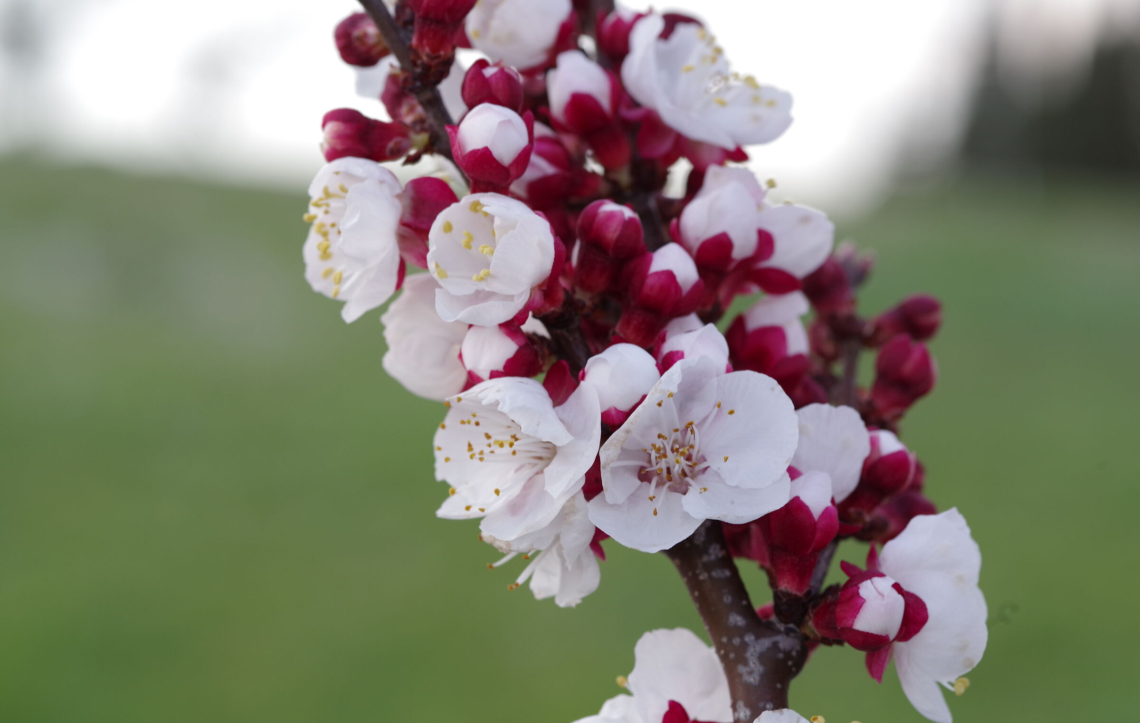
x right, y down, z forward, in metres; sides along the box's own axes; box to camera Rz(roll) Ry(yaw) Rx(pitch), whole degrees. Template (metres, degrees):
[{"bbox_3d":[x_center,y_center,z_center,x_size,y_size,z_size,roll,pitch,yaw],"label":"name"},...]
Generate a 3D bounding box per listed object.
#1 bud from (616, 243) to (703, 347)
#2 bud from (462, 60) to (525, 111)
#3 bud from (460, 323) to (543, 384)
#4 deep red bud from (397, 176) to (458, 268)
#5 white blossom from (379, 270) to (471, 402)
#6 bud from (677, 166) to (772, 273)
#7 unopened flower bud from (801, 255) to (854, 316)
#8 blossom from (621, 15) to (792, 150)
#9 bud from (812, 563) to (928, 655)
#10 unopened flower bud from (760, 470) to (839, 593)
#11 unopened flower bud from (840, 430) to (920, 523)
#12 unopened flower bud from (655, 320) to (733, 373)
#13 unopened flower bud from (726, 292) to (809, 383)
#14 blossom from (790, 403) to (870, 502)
[{"bbox_3d":[0.011,-0.008,0.409,0.009,0.013,0.009,25,20,0],"label":"bud"},{"bbox_3d":[-0.010,-0.035,0.413,0.009,0.011,0.009,2,24,0],"label":"bud"},{"bbox_3d":[-0.009,-0.001,0.405,0.009,0.009,0.012,4,0,41],"label":"bud"},{"bbox_3d":[-0.019,-0.018,0.419,0.009,0.012,0.009,-12,12,0],"label":"deep red bud"},{"bbox_3d":[-0.016,-0.003,0.421,0.011,0.018,0.018,-11,-5,38],"label":"white blossom"},{"bbox_3d":[0.020,-0.019,0.420,0.011,0.014,0.011,-5,15,0],"label":"bud"},{"bbox_3d":[0.037,-0.011,0.455,0.007,0.009,0.007,-21,0,0],"label":"unopened flower bud"},{"bbox_3d":[0.018,-0.037,0.418,0.022,0.012,0.023,39,19,20],"label":"blossom"},{"bbox_3d":[0.040,0.033,0.423,0.011,0.011,0.015,0,-9,-43],"label":"bud"},{"bbox_3d":[0.030,0.022,0.413,0.010,0.016,0.010,8,12,0],"label":"unopened flower bud"},{"bbox_3d":[0.041,0.015,0.420,0.009,0.013,0.009,26,15,0],"label":"unopened flower bud"},{"bbox_3d":[0.016,-0.001,0.415,0.009,0.011,0.009,7,18,0],"label":"unopened flower bud"},{"bbox_3d":[0.027,-0.003,0.426,0.011,0.012,0.011,0,12,0],"label":"unopened flower bud"},{"bbox_3d":[0.032,0.012,0.415,0.018,0.018,0.011,3,32,38],"label":"blossom"}]

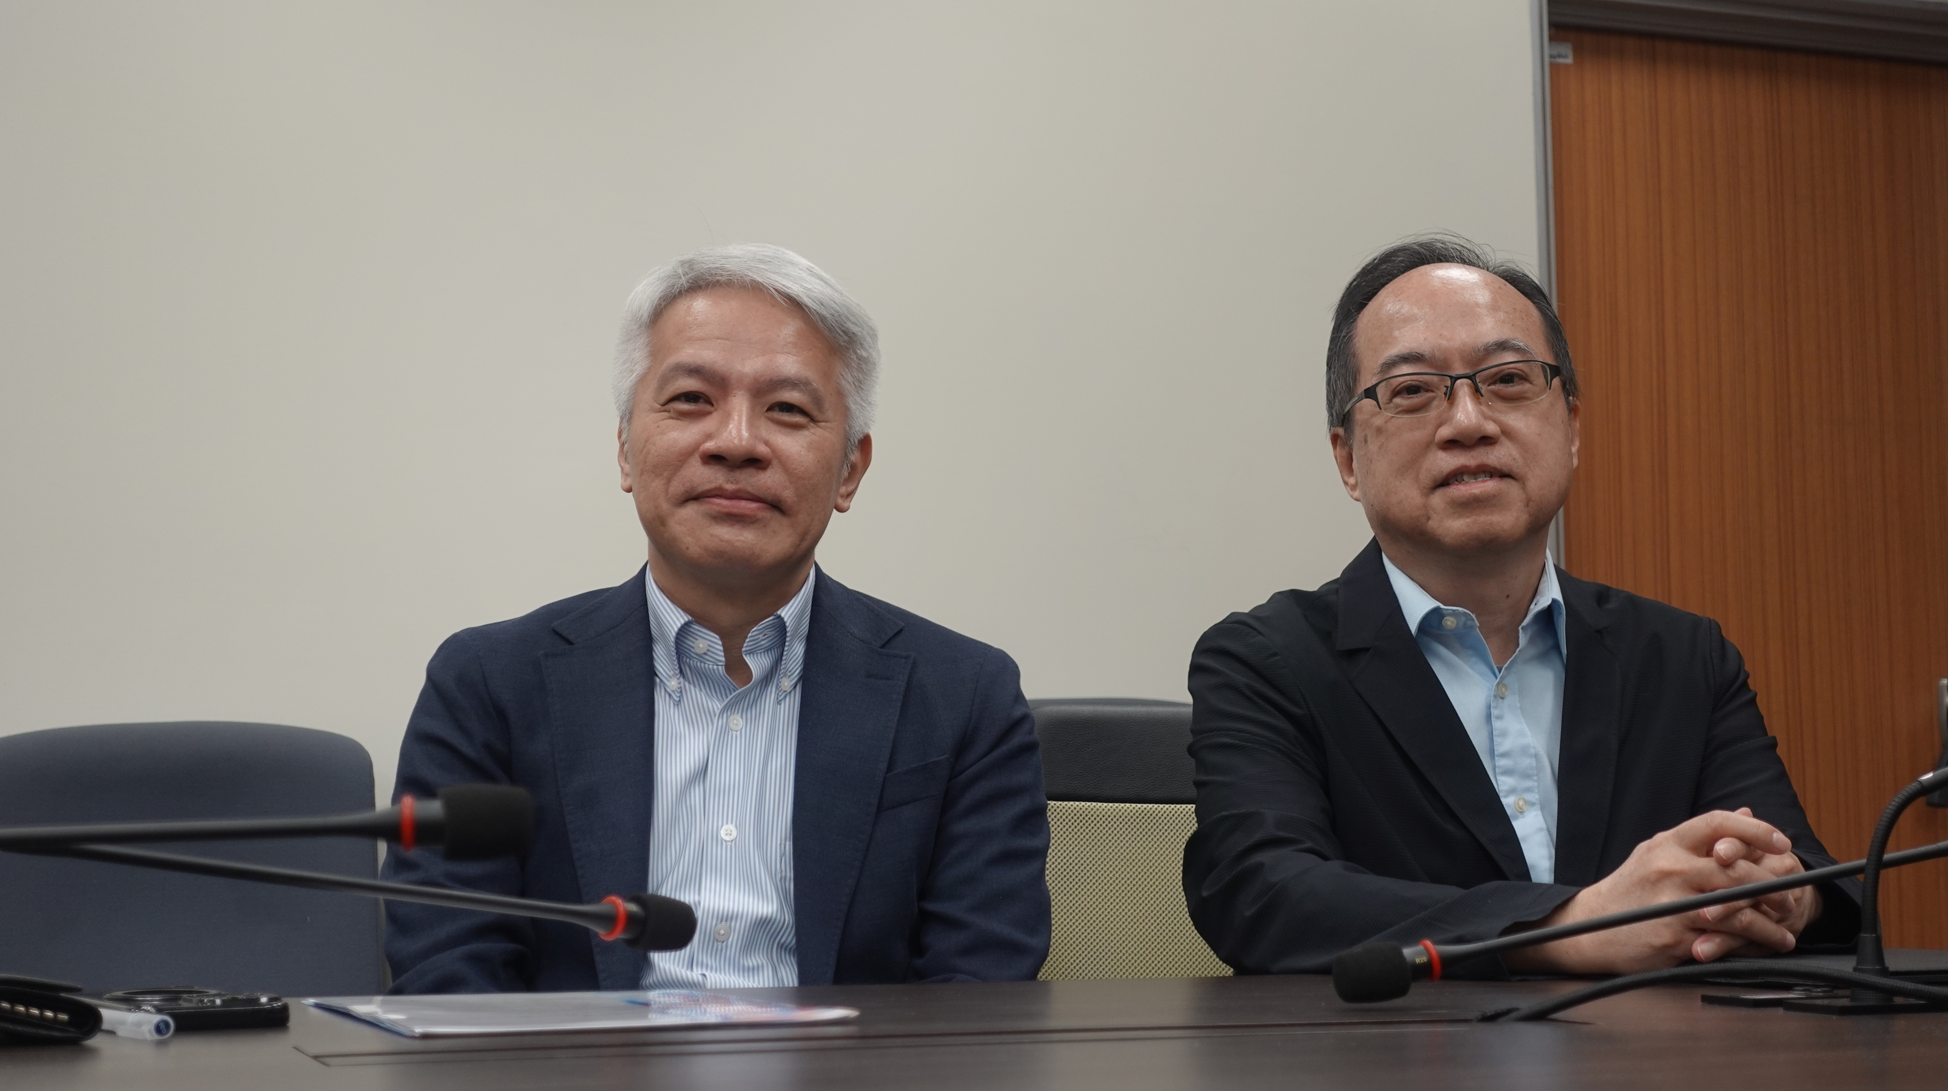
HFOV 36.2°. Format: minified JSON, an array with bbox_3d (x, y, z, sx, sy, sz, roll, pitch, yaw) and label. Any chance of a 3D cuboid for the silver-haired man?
[{"bbox_3d":[-0.143,0.395,1.903,0.520,1.280,0.730,0,-6,-9],"label":"silver-haired man"}]

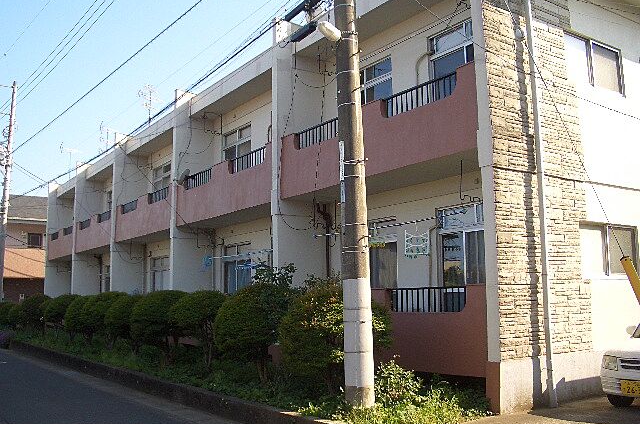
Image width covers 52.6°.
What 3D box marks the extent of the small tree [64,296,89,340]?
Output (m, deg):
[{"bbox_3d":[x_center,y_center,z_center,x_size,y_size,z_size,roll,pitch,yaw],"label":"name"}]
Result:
[{"bbox_3d":[-6.431,2.964,17.909,1.280,1.350,1.280,5,-9,-34],"label":"small tree"}]

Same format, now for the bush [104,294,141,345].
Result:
[{"bbox_3d":[-4.193,2.528,14.623,1.300,1.360,1.300,5,-9,-34],"label":"bush"}]

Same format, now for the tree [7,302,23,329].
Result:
[{"bbox_3d":[-11.911,4.179,25.935,1.260,1.090,1.260,5,-9,-34],"label":"tree"}]

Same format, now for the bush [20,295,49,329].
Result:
[{"bbox_3d":[-10.006,3.647,23.159,1.320,1.380,1.320,5,-9,-34],"label":"bush"}]

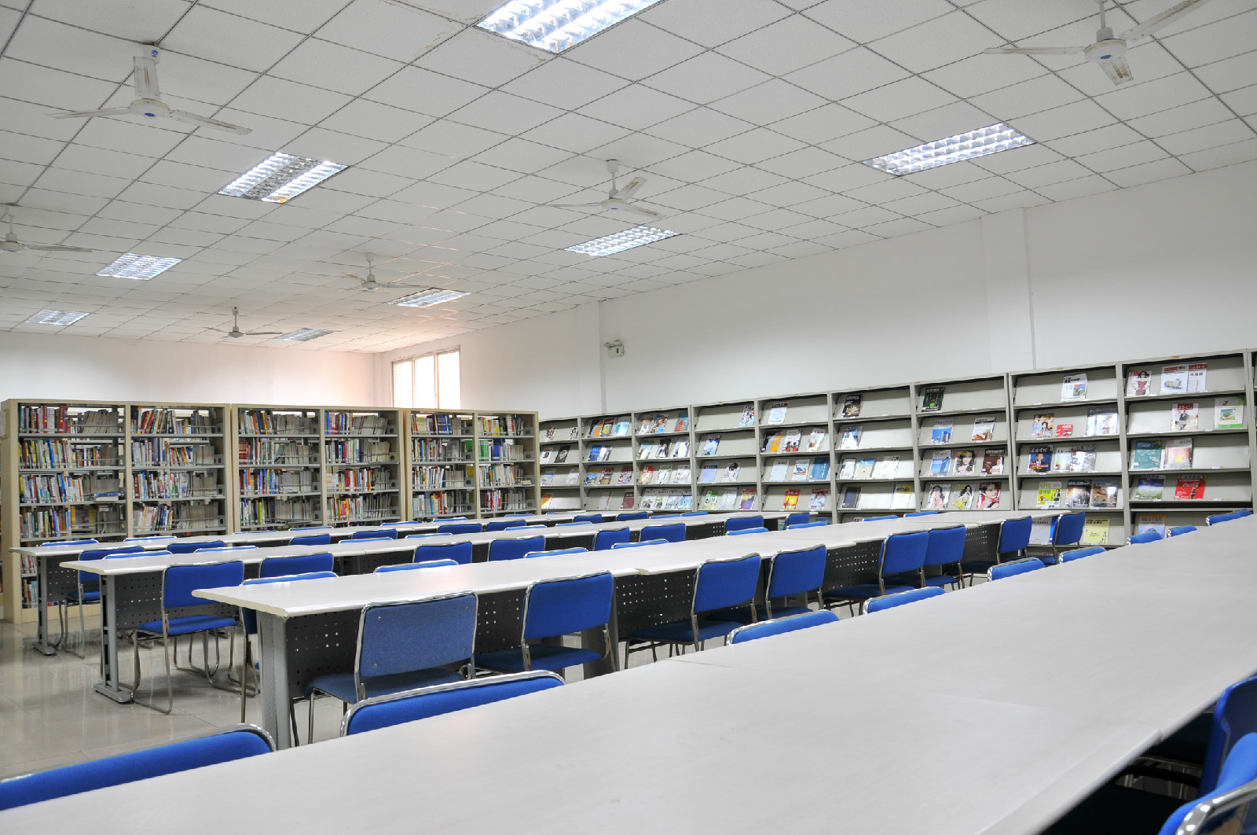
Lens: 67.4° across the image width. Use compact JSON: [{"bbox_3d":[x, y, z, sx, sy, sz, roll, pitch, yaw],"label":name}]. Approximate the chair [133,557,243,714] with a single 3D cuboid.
[{"bbox_3d":[-2.466,1.193,5.294,0.480,0.800,0.570,1,-5,-44],"label":"chair"}]

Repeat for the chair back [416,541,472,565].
[{"bbox_3d":[-1.391,1.250,6.423,0.480,0.800,0.570,1,-5,-44],"label":"chair back"}]

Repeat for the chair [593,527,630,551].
[{"bbox_3d":[-0.306,1.222,7.074,0.570,0.790,0.460,-4,-4,34],"label":"chair"}]

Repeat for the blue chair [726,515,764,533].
[{"bbox_3d":[0.879,1.319,8.672,0.480,0.800,0.570,1,-5,-44],"label":"blue chair"}]

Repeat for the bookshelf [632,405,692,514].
[{"bbox_3d":[0.576,0.881,11.751,0.330,1.955,1.000,1,-5,-44],"label":"bookshelf"}]

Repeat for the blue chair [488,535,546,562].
[{"bbox_3d":[-0.961,1.269,6.873,0.480,0.800,0.570,1,-5,-44],"label":"blue chair"}]

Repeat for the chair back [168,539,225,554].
[{"bbox_3d":[-3.311,1.308,7.080,0.460,0.790,0.570,1,-4,-40],"label":"chair back"}]

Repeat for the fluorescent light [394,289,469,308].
[{"bbox_3d":[-2.609,-1.565,12.274,0.590,0.070,1.190,1,-5,-44],"label":"fluorescent light"}]

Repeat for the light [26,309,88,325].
[{"bbox_3d":[-7.537,-1.333,12.440,0.590,0.070,1.190,1,-5,-44],"label":"light"}]

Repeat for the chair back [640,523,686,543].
[{"bbox_3d":[0.146,1.229,7.455,0.460,0.790,0.570,0,-4,-34],"label":"chair back"}]

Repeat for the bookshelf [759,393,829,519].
[{"bbox_3d":[1.956,0.777,10.255,0.420,1.980,0.955,1,-5,-44],"label":"bookshelf"}]

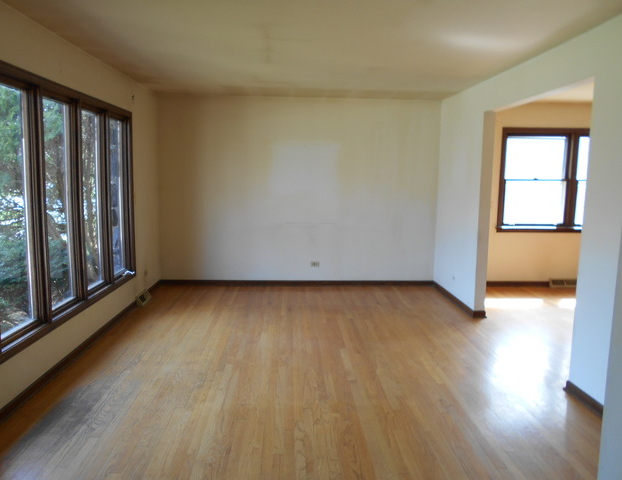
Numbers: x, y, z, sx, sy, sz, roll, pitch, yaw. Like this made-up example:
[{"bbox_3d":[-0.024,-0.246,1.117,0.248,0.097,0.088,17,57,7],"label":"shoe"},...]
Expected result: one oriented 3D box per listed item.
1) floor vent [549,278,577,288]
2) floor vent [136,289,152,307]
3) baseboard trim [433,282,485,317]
[{"bbox_3d":[3.450,0.595,6.545,0.395,0.105,0.055,1,8,-3],"label":"floor vent"},{"bbox_3d":[-1.902,0.652,5.498,0.080,0.110,0.390,1,8,-3],"label":"floor vent"},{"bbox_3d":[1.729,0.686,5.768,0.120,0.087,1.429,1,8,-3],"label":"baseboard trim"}]

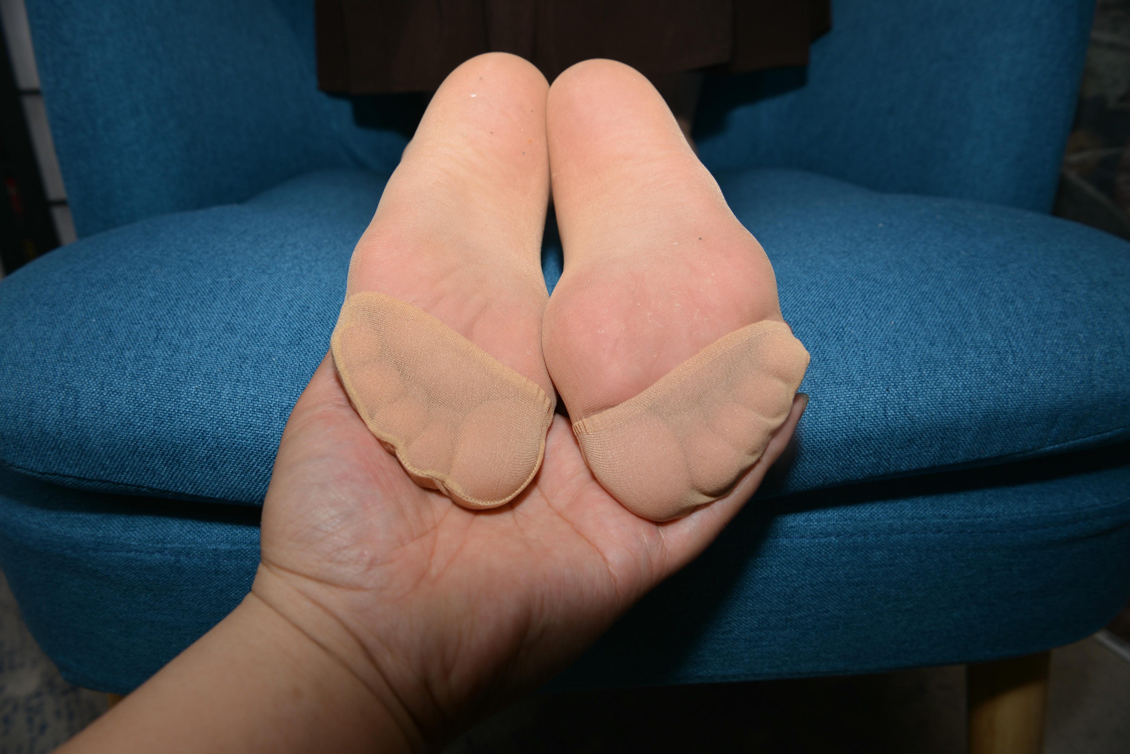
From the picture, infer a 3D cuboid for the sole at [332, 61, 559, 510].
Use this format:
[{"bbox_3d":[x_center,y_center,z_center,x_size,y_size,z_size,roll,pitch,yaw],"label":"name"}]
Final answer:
[{"bbox_3d":[-0.043,-0.034,0.333,0.090,0.066,0.225,5,60,-5],"label":"sole"}]

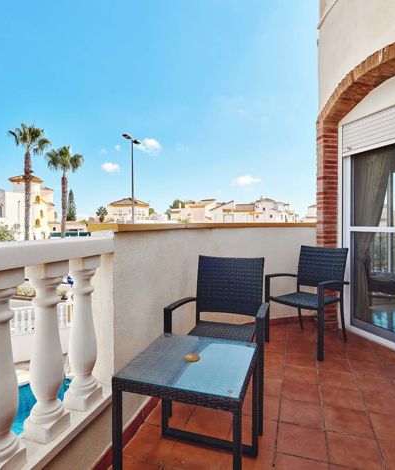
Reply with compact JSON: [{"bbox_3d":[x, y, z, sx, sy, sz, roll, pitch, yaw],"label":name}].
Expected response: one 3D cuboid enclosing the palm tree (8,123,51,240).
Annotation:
[{"bbox_3d":[-10.040,-1.805,17.475,2.350,9.785,2.350,0,1,-30],"label":"palm tree"}]

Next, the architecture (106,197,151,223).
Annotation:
[{"bbox_3d":[-14.460,-3.613,61.953,7.400,8.566,7.400,0,1,20],"label":"architecture"}]

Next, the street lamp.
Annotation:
[{"bbox_3d":[-3.791,-1.286,16.983,0.400,8.762,1.900,0,1,19],"label":"street lamp"}]

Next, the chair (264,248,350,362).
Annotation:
[{"bbox_3d":[1.058,0.573,2.805,0.630,0.910,0.575,-1,1,-41],"label":"chair"}]

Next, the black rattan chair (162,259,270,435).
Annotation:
[{"bbox_3d":[0.172,0.587,1.892,0.575,0.910,0.630,0,1,18],"label":"black rattan chair"}]

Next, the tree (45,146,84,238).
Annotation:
[{"bbox_3d":[-9.057,-1.485,19.980,2.400,9.070,2.400,0,1,-24],"label":"tree"}]

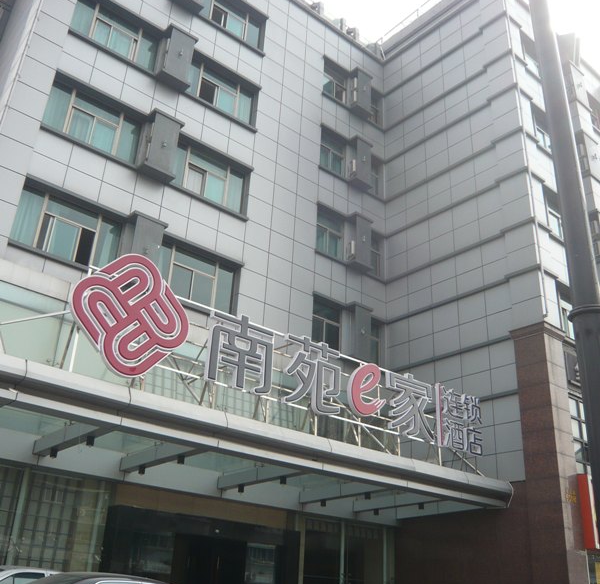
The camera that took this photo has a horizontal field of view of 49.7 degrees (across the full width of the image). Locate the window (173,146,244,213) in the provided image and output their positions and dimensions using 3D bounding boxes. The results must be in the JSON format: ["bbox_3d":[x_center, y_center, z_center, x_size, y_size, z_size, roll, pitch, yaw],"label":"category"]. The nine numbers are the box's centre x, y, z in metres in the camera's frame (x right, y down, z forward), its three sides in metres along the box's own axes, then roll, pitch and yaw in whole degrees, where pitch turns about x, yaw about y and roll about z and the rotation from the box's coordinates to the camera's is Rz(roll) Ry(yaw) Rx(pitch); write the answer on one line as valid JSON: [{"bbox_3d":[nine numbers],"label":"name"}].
[{"bbox_3d":[-3.016,-3.608,20.876,2.860,1.627,0.253,22,-31,-33],"label":"window"}]

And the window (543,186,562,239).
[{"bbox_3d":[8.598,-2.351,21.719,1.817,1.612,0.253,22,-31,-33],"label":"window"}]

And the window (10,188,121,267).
[{"bbox_3d":[-6.148,-1.569,17.223,2.828,1.643,0.253,22,-31,-33],"label":"window"}]

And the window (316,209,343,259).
[{"bbox_3d":[1.064,-1.979,23.772,1.469,1.627,0.253,22,-31,-33],"label":"window"}]

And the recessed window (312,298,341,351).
[{"bbox_3d":[0.885,1.238,22.215,1.469,1.643,0.253,22,-31,-33],"label":"recessed window"}]

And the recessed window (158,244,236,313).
[{"bbox_3d":[-3.195,-0.390,19.319,2.860,1.643,0.253,22,-31,-33],"label":"recessed window"}]

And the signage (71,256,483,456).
[{"bbox_3d":[0.456,1.867,14.757,11.692,2.354,0.284,22,-31,-33],"label":"signage"}]

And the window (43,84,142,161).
[{"bbox_3d":[-5.969,-4.786,18.780,2.828,1.627,0.253,22,-31,-33],"label":"window"}]

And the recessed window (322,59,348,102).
[{"bbox_3d":[1.418,-8.350,26.854,1.469,1.612,0.253,22,-31,-33],"label":"recessed window"}]

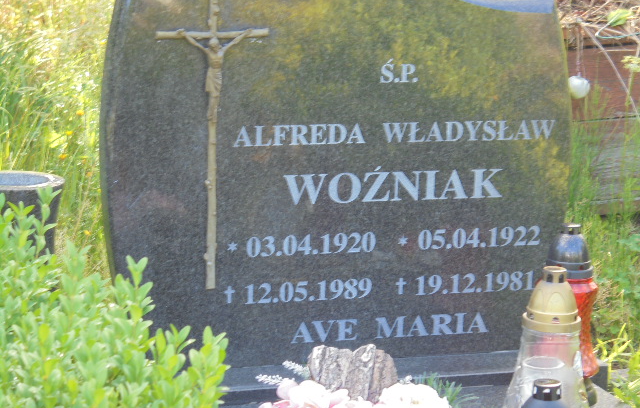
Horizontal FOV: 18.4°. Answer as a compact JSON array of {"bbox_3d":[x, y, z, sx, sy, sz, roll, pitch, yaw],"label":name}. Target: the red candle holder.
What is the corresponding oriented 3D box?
[{"bbox_3d":[0.410,0.184,3.271,0.106,0.301,0.106,-2,12,-16],"label":"red candle holder"}]

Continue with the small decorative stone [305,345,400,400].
[{"bbox_3d":[0.053,0.280,3.228,0.140,0.115,0.070,-2,12,-16],"label":"small decorative stone"}]

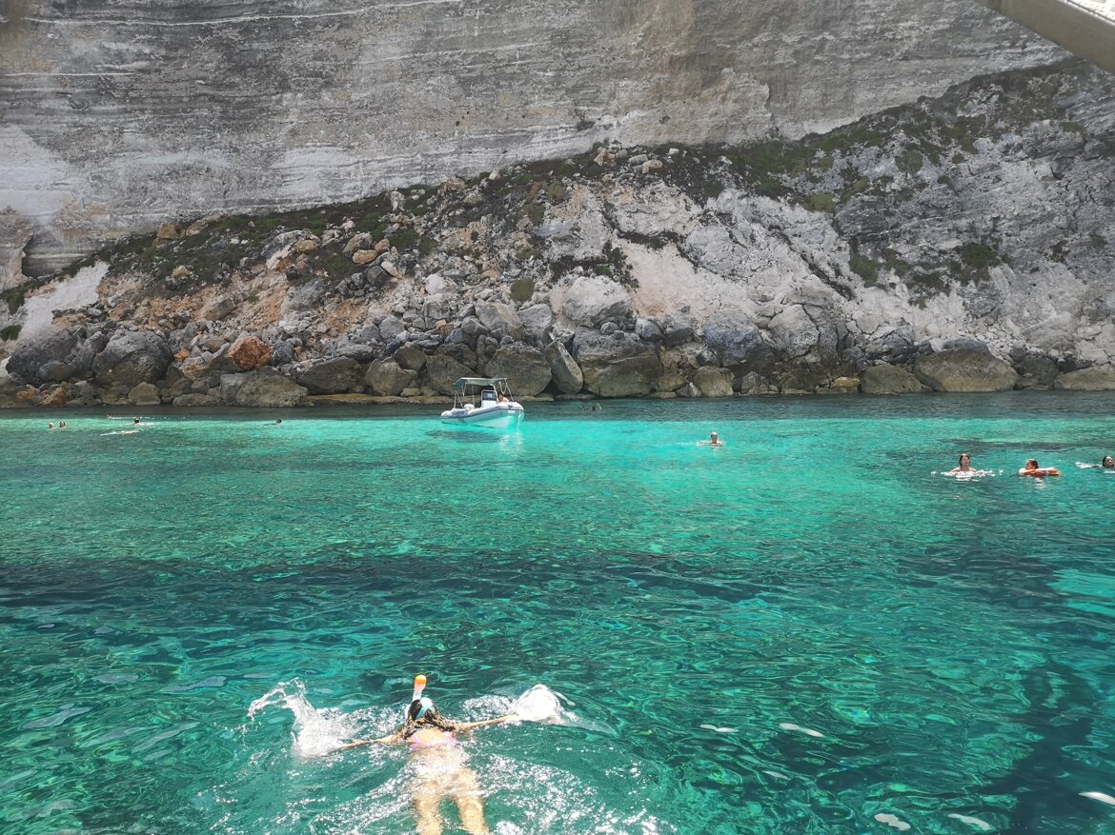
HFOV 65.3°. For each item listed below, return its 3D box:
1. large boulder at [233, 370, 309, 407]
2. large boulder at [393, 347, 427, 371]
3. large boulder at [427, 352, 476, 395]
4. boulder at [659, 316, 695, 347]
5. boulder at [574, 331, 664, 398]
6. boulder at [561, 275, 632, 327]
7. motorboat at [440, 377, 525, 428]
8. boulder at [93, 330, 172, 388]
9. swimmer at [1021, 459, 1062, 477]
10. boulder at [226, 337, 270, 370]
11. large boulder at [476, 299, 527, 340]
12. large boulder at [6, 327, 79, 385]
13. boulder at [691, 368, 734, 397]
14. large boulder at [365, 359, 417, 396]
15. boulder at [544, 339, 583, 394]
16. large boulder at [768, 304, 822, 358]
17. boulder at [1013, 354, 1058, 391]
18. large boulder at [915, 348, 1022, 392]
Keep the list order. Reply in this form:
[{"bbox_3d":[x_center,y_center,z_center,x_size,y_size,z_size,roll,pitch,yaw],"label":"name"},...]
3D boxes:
[{"bbox_3d":[-16.962,-1.664,51.500,4.380,2.320,2.940,-1,3,-11],"label":"large boulder"},{"bbox_3d":[-9.737,-3.844,57.500,2.269,1.639,1.928,-1,3,-10],"label":"large boulder"},{"bbox_3d":[-6.782,-2.798,55.500,3.285,2.676,2.792,0,3,-7],"label":"large boulder"},{"bbox_3d":[8.735,-6.166,63.000,2.550,2.580,2.230,-1,3,-11],"label":"boulder"},{"bbox_3d":[4.141,-3.717,59.500,6.000,4.565,4.500,0,3,4],"label":"boulder"},{"bbox_3d":[2.885,-8.763,65.000,5.272,3.847,4.217,0,3,3],"label":"boulder"},{"bbox_3d":[-2.882,-0.551,33.500,1.850,2.050,4.300,-3,4,-40],"label":"motorboat"},{"bbox_3d":[-26.611,-3.551,54.500,4.750,3.890,3.920,-1,3,-11],"label":"boulder"},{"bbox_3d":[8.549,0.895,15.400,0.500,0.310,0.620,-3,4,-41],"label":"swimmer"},{"bbox_3d":[-19.075,-3.925,53.800,2.630,2.290,2.310,-1,3,-11],"label":"boulder"},{"bbox_3d":[-3.979,-6.635,60.000,3.320,3.040,2.740,-1,3,-11],"label":"large boulder"},{"bbox_3d":[-32.582,-3.825,55.000,4.440,3.920,3.670,-1,3,-11],"label":"large boulder"},{"bbox_3d":[10.864,-2.393,61.000,2.980,2.170,2.460,-1,3,-11],"label":"boulder"},{"bbox_3d":[-10.232,-2.466,53.500,3.190,2.340,2.630,-1,3,-11],"label":"large boulder"},{"bbox_3d":[0.410,-3.340,57.500,2.567,3.655,2.647,0,3,0],"label":"boulder"},{"bbox_3d":[18.321,-6.682,67.000,4.112,4.259,3.290,1,3,15],"label":"large boulder"},{"bbox_3d":[39.575,-3.788,72.000,3.788,3.157,3.220,2,4,29],"label":"boulder"},{"bbox_3d":[30.690,-3.386,65.500,7.800,3.570,4.820,-1,3,-11],"label":"large boulder"}]

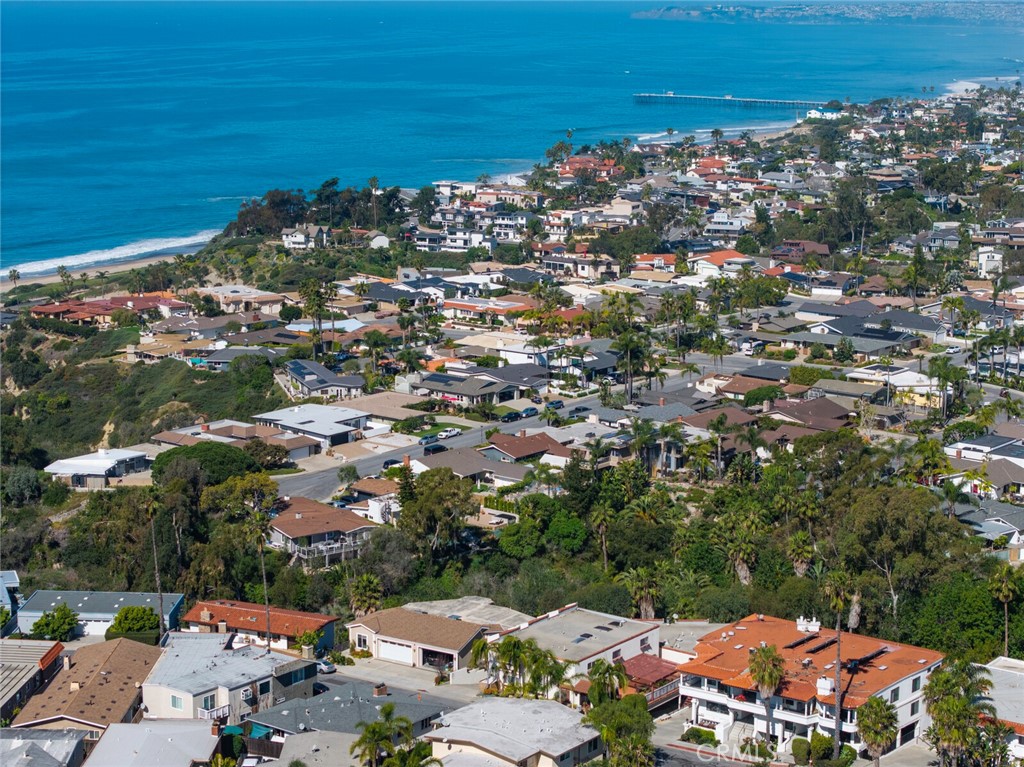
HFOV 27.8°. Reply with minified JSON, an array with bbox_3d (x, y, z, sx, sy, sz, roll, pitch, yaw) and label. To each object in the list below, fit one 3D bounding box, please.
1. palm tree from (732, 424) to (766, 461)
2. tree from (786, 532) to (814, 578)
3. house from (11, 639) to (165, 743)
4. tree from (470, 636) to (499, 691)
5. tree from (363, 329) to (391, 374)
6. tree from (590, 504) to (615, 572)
[{"bbox_3d":[45.690,13.480,399.170,6.200,11.000,6.200,0,11,0],"label":"palm tree"},{"bbox_3d":[44.590,27.300,320.770,4.400,9.000,4.400,0,11,0],"label":"tree"},{"bbox_3d":[-45.500,34.160,225.910,10.300,4.900,25.800,1,11,3],"label":"house"},{"bbox_3d":[-3.040,32.090,237.170,3.600,6.230,3.600,0,11,0],"label":"tree"},{"bbox_3d":[-31.950,-7.570,489.030,6.300,11.000,6.300,0,11,0],"label":"tree"},{"bbox_3d":[14.650,25.150,336.130,3.900,12.000,3.900,0,11,0],"label":"tree"}]

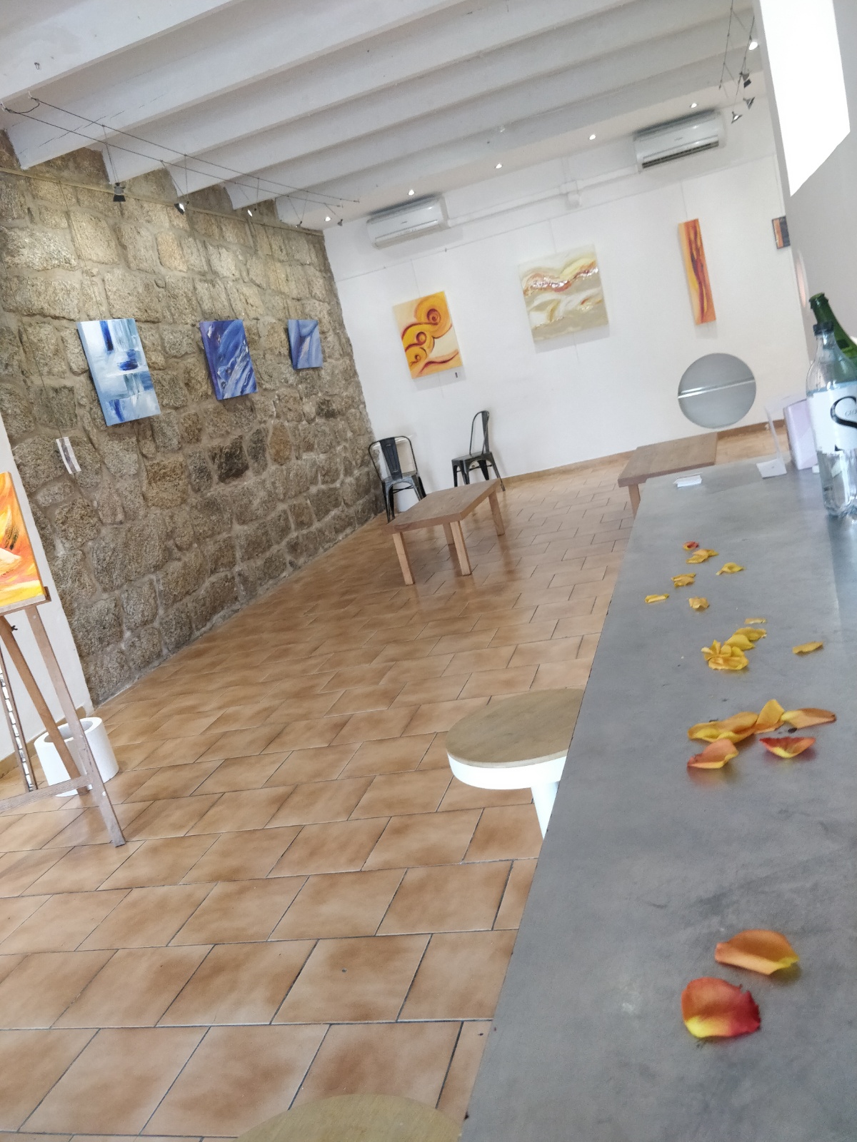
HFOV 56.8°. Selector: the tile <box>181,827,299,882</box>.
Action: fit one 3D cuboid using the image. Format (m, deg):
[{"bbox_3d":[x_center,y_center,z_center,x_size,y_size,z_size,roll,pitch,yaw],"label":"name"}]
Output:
[{"bbox_3d":[-0.644,0.997,2.765,0.333,0.013,0.297,-11,14,17],"label":"tile"}]

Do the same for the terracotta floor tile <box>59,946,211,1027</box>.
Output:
[{"bbox_3d":[-0.824,1.173,2.236,0.339,0.010,0.293,-10,14,18],"label":"terracotta floor tile"}]

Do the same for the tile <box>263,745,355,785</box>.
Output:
[{"bbox_3d":[-0.477,0.815,3.320,0.330,0.010,0.310,-10,14,17],"label":"tile"}]

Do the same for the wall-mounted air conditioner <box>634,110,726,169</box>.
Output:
[{"bbox_3d":[2.413,-4.159,7.659,0.800,0.295,0.200,-10,14,17],"label":"wall-mounted air conditioner"}]

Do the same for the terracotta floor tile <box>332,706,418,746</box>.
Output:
[{"bbox_3d":[-0.232,0.696,3.550,0.330,0.010,0.310,-10,14,17],"label":"terracotta floor tile"}]

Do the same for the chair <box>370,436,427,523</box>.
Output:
[{"bbox_3d":[-0.274,-0.995,8.568,0.440,0.840,0.460,-11,14,17],"label":"chair"}]

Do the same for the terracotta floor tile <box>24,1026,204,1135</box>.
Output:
[{"bbox_3d":[-0.750,1.234,1.923,0.333,0.013,0.297,-11,14,17],"label":"terracotta floor tile"}]

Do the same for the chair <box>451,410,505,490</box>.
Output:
[{"bbox_3d":[0.458,-1.248,8.664,0.470,0.870,0.450,-18,14,-17],"label":"chair"}]

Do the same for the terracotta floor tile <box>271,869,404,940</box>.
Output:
[{"bbox_3d":[-0.261,0.994,2.355,0.335,0.010,0.287,-10,14,18],"label":"terracotta floor tile"}]

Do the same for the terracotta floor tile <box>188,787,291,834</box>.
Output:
[{"bbox_3d":[-0.720,0.936,3.085,0.336,0.010,0.290,-10,14,18],"label":"terracotta floor tile"}]

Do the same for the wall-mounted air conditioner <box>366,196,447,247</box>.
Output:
[{"bbox_3d":[-0.212,-3.534,8.002,0.790,0.275,0.210,-11,14,17],"label":"wall-mounted air conditioner"}]

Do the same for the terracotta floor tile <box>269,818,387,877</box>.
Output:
[{"bbox_3d":[-0.327,0.934,2.669,0.338,0.010,0.286,-10,14,18],"label":"terracotta floor tile"}]

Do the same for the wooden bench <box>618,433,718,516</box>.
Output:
[{"bbox_3d":[1.774,-0.608,5.641,0.605,0.460,1.221,-8,15,26],"label":"wooden bench"}]

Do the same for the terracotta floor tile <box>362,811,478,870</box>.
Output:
[{"bbox_3d":[-0.011,0.874,2.572,0.334,0.010,0.288,-10,14,19],"label":"terracotta floor tile"}]

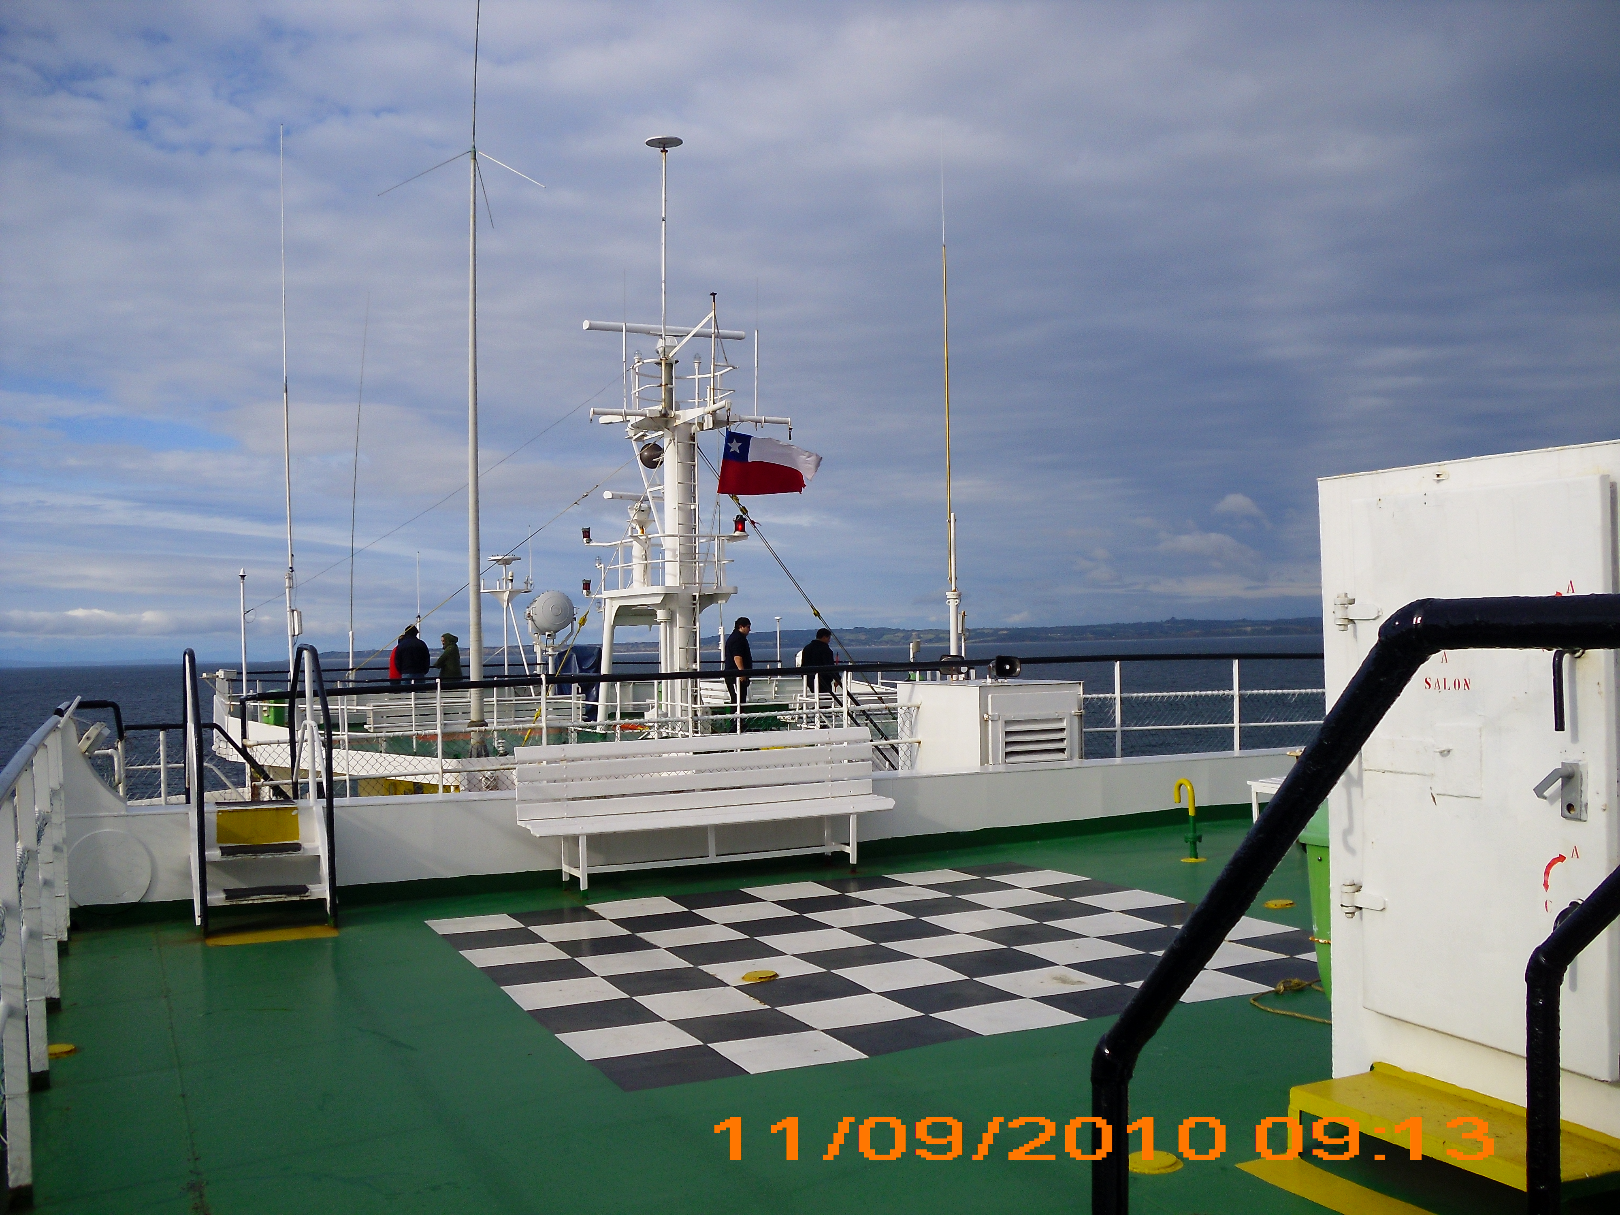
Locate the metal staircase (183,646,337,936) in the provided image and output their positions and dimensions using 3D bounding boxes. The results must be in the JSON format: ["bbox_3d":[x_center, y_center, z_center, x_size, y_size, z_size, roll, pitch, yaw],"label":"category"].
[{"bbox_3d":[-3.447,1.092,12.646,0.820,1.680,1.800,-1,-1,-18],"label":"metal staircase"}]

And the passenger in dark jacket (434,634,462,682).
[{"bbox_3d":[-5.665,1.191,31.486,0.420,1.570,0.460,-2,-1,6],"label":"passenger in dark jacket"}]

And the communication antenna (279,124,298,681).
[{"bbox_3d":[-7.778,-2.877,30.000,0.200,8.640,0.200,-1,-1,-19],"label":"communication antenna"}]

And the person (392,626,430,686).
[{"bbox_3d":[-6.208,1.142,31.484,0.550,1.730,0.360,-1,-1,-12],"label":"person"}]

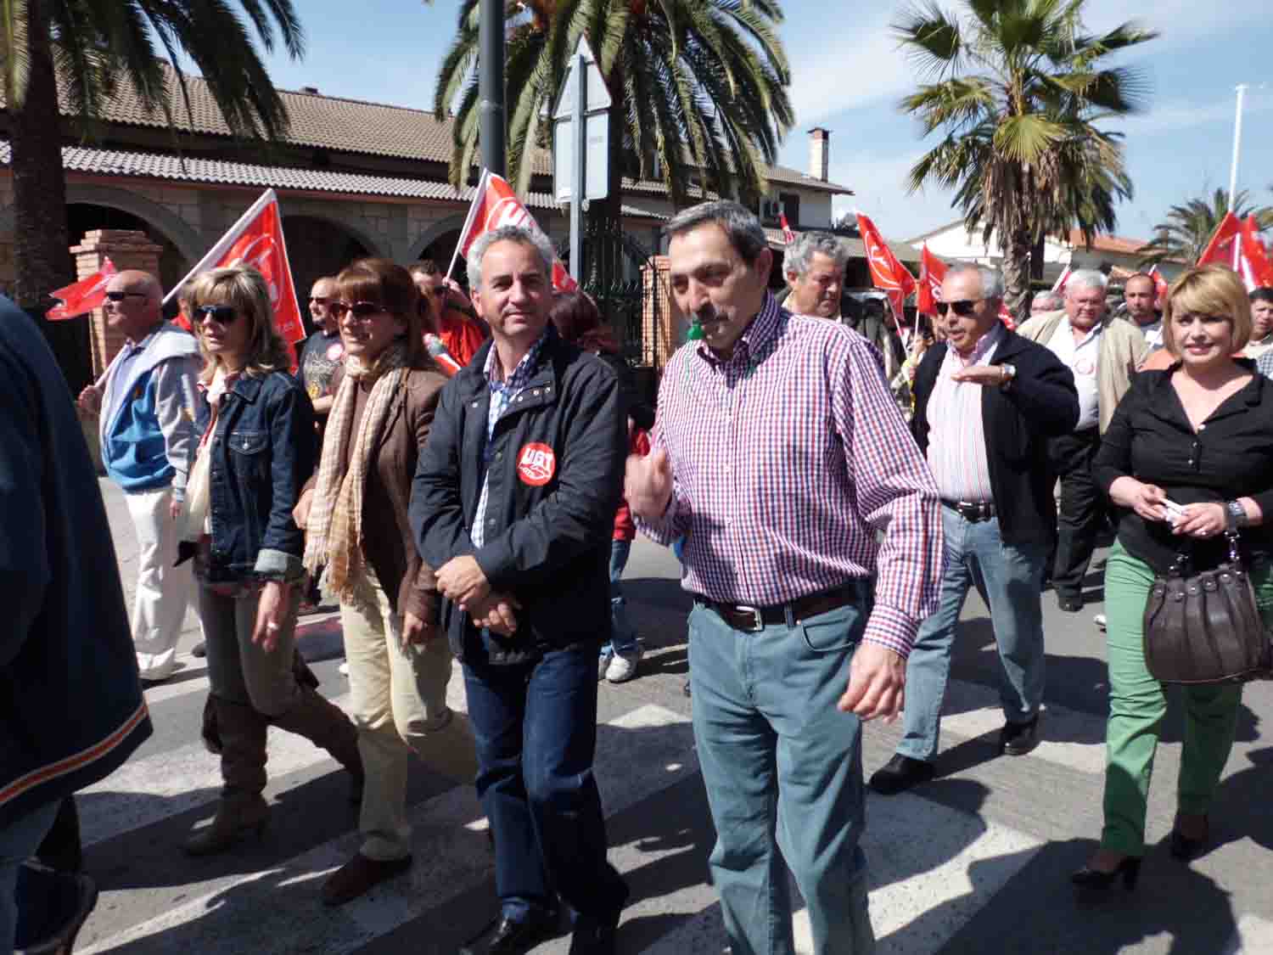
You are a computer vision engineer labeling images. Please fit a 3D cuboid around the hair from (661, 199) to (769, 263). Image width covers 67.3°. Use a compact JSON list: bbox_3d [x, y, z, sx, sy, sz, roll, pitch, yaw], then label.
[{"bbox_3d":[0.148,-0.413,1.660,0.170,0.135,0.205,9,27,39],"label":"hair"}]

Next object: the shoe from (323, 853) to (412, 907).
[{"bbox_3d":[-0.731,1.050,2.597,0.250,0.092,0.093,-8,14,-40],"label":"shoe"}]

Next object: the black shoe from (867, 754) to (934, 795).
[{"bbox_3d":[0.887,0.961,3.166,0.280,0.105,0.105,-8,13,-34],"label":"black shoe"}]

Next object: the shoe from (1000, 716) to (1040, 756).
[{"bbox_3d":[1.407,0.909,3.472,0.105,0.100,0.285,7,12,33],"label":"shoe"}]

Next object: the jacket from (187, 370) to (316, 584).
[{"bbox_3d":[-1.110,-0.001,2.760,0.430,0.590,0.270,9,14,39],"label":"jacket"}]

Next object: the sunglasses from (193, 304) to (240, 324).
[{"bbox_3d":[-1.091,-0.445,2.591,0.145,0.048,0.140,3,11,16],"label":"sunglasses"}]

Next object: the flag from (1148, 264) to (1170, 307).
[{"bbox_3d":[3.703,-1.347,6.800,0.260,0.360,0.160,7,12,30],"label":"flag"}]

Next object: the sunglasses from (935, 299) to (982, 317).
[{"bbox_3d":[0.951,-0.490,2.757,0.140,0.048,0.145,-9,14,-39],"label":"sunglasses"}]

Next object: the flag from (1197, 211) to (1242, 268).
[{"bbox_3d":[3.228,-1.287,5.300,0.330,0.420,0.150,2,11,10],"label":"flag"}]

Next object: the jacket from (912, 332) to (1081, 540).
[{"bbox_3d":[1.102,-0.111,2.932,0.400,0.670,0.510,-9,14,-39],"label":"jacket"}]

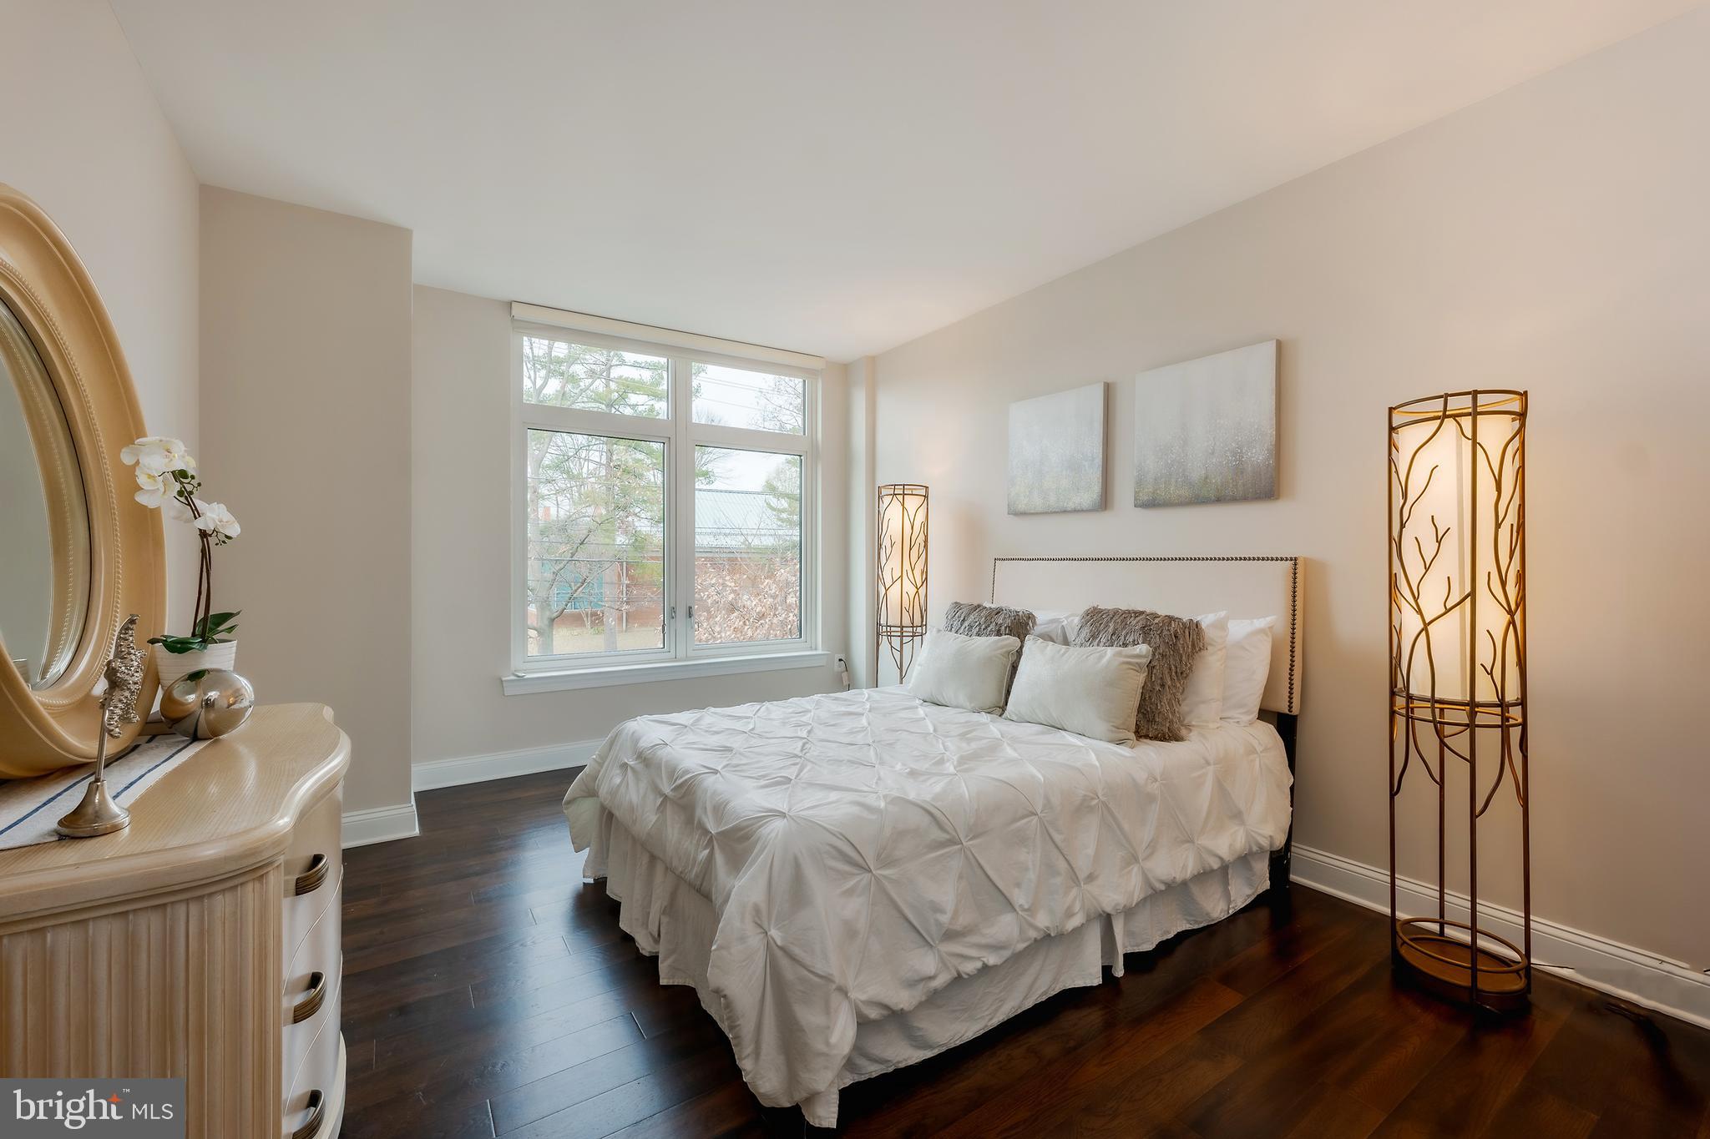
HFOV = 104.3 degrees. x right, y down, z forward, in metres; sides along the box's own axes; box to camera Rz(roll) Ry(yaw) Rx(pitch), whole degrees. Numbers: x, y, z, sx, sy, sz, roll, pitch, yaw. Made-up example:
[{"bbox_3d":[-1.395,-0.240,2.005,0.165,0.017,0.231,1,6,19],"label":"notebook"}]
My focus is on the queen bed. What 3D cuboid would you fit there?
[{"bbox_3d":[0.307,0.582,2.600,2.240,1.290,1.660,0,0,-35],"label":"queen bed"}]

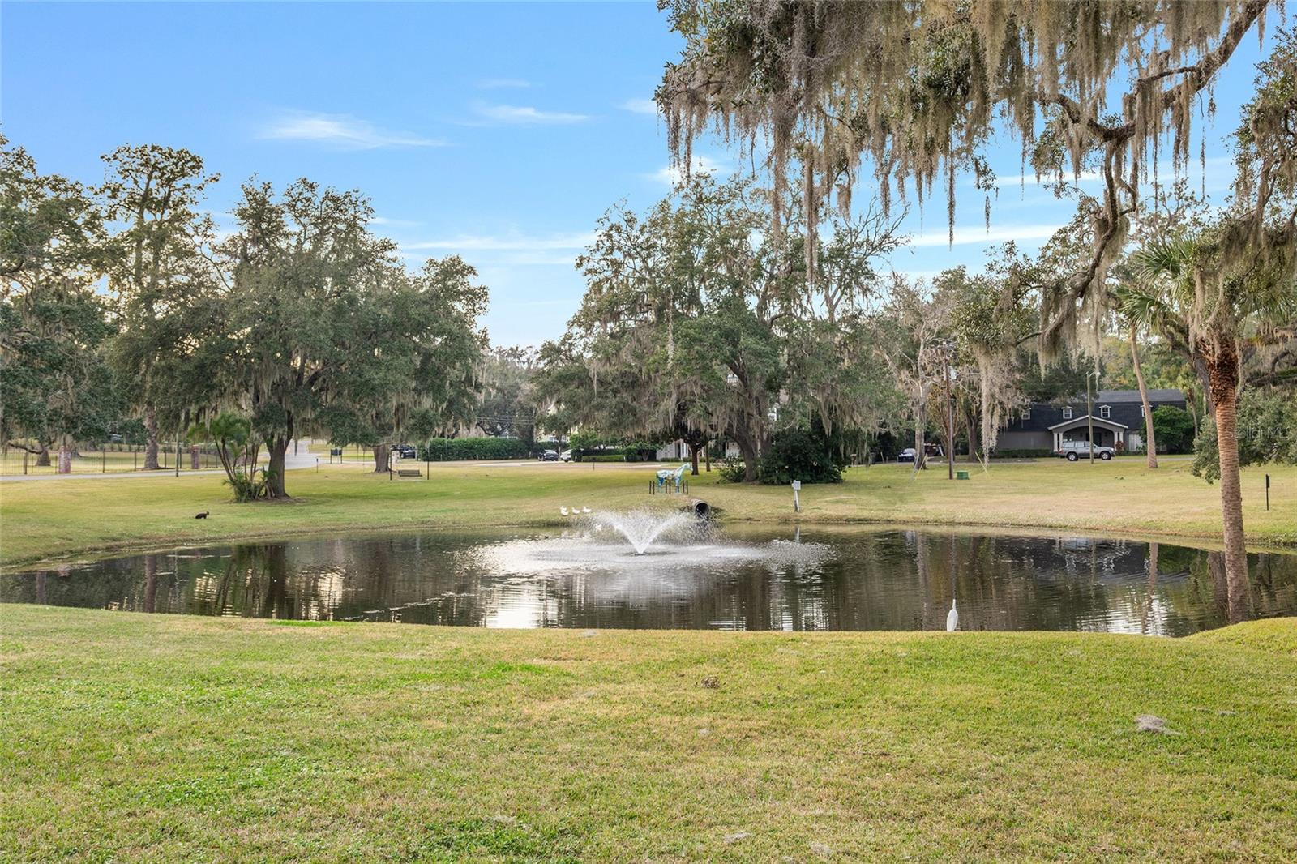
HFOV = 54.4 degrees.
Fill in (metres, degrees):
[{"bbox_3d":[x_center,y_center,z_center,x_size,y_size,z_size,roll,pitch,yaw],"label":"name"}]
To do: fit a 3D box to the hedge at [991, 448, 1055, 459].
[{"bbox_3d":[35.989,2.061,121.000,5.900,0.920,1.100,-1,0,12],"label":"hedge"}]

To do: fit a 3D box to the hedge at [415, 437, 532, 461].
[{"bbox_3d":[-23.157,2.281,167.000,15.000,2.950,1.800,-1,0,-30],"label":"hedge"}]

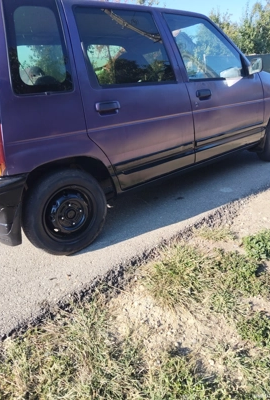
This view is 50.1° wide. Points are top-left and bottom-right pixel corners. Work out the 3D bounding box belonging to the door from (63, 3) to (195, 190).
[{"bbox_3d":[-0.009,-0.676,1.916,0.880,1.090,0.200,-22,19,-32],"label":"door"}]

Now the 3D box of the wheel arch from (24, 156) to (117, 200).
[{"bbox_3d":[-0.399,-0.092,1.688,0.560,0.300,0.175,-22,19,-32],"label":"wheel arch"}]

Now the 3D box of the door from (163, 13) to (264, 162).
[{"bbox_3d":[0.677,-0.946,2.385,1.050,1.085,0.200,-22,19,-32],"label":"door"}]

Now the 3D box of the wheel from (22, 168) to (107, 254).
[{"bbox_3d":[-0.413,0.069,1.726,0.520,0.520,0.143,-22,19,-32],"label":"wheel"}]

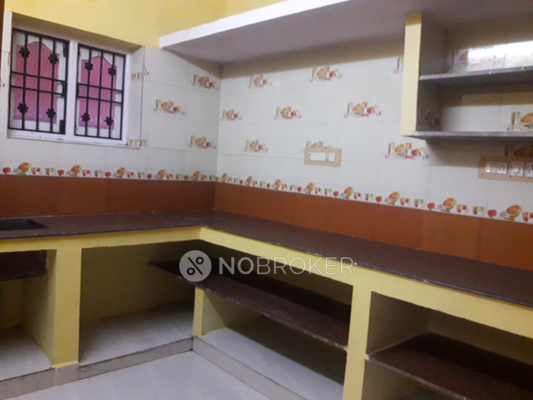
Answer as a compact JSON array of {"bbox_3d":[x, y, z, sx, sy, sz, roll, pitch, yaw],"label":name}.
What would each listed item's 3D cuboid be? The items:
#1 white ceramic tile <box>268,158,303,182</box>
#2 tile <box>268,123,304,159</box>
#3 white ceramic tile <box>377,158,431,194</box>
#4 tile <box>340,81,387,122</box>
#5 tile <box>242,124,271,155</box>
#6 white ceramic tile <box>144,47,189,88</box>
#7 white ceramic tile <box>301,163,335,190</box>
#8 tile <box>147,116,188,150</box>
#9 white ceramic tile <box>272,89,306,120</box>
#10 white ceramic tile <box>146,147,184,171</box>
[{"bbox_3d":[0.124,-0.235,3.174,0.010,0.158,0.322,-1,7,-43],"label":"white ceramic tile"},{"bbox_3d":[0.128,-0.405,2.919,0.010,0.229,0.295,-1,7,-44],"label":"tile"},{"bbox_3d":[0.785,-0.126,2.478,0.010,0.158,0.322,-1,7,-43],"label":"white ceramic tile"},{"bbox_3d":[0.553,-0.567,2.479,0.010,0.229,0.295,-1,7,-44],"label":"tile"},{"bbox_3d":[-0.083,-0.475,3.422,0.010,0.250,0.324,0,7,-44],"label":"tile"},{"bbox_3d":[-0.766,-1.024,3.352,0.379,0.250,0.010,0,7,-44],"label":"white ceramic tile"},{"bbox_3d":[0.345,-0.199,2.942,0.010,0.158,0.322,-1,7,-43],"label":"white ceramic tile"},{"bbox_3d":[-0.721,-0.486,3.126,0.295,0.229,0.010,-1,7,-44],"label":"tile"},{"bbox_3d":[0.156,-0.679,3.135,0.010,0.245,0.322,-1,7,-43],"label":"white ceramic tile"},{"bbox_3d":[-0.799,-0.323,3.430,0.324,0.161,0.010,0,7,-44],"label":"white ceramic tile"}]

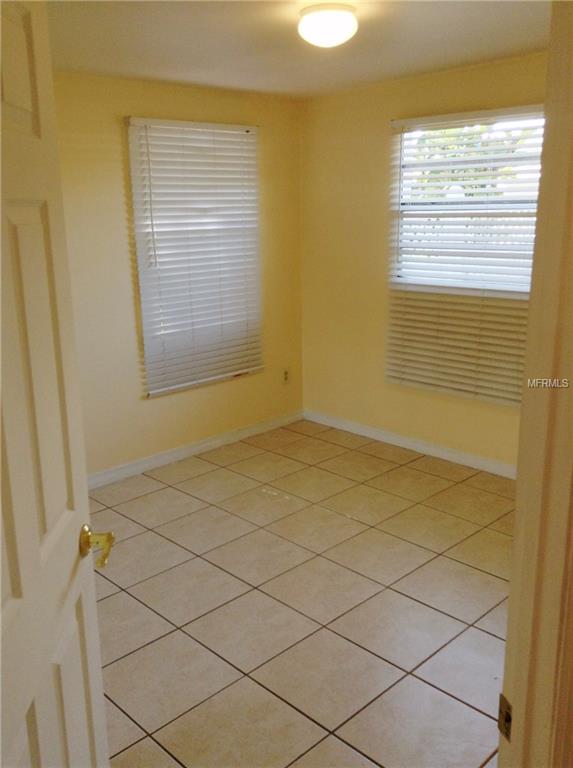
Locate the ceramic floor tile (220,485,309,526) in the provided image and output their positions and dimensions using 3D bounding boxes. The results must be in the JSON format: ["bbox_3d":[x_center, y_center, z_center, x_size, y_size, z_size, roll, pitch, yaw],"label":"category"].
[{"bbox_3d":[-0.127,0.675,4.027,0.403,0.010,0.403,-15,21,-42],"label":"ceramic floor tile"}]

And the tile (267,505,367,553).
[{"bbox_3d":[0.159,0.747,3.745,0.403,0.010,0.403,-15,21,-42],"label":"tile"}]

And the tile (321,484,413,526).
[{"bbox_3d":[0.449,0.667,4.019,0.403,0.010,0.403,-15,21,-42],"label":"tile"}]

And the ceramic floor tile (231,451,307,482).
[{"bbox_3d":[-0.118,0.532,4.649,0.407,0.010,0.407,-15,21,-42],"label":"ceramic floor tile"}]

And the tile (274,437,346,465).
[{"bbox_3d":[0.167,0.446,4.848,0.402,0.010,0.402,-15,21,-42],"label":"tile"}]

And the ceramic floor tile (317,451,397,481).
[{"bbox_3d":[0.452,0.517,4.566,0.402,0.010,0.402,-15,21,-42],"label":"ceramic floor tile"}]

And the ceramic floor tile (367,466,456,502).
[{"bbox_3d":[0.738,0.596,4.350,0.407,0.010,0.407,-15,21,-42],"label":"ceramic floor tile"}]

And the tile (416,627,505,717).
[{"bbox_3d":[0.741,1.055,2.663,0.407,0.010,0.407,-15,21,-42],"label":"tile"}]

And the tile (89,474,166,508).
[{"bbox_3d":[-0.943,0.635,4.332,0.407,0.010,0.290,-15,21,-42],"label":"tile"}]

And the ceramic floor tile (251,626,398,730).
[{"bbox_3d":[0.149,1.044,2.624,0.402,0.010,0.402,-15,21,-42],"label":"ceramic floor tile"}]

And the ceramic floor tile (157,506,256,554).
[{"bbox_3d":[-0.417,0.755,3.753,0.403,0.010,0.403,-15,21,-42],"label":"ceramic floor tile"}]

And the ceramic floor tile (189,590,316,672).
[{"bbox_3d":[-0.140,0.992,2.961,0.407,0.010,0.407,-15,21,-42],"label":"ceramic floor tile"}]

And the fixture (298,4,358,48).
[{"bbox_3d":[0.145,-1.255,2.573,0.207,0.113,0.207,-1,15,0],"label":"fixture"}]

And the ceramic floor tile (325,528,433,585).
[{"bbox_3d":[0.443,0.816,3.455,0.402,0.010,0.402,-15,21,-42],"label":"ceramic floor tile"}]

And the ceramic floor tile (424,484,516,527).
[{"bbox_3d":[1.023,0.659,4.004,0.402,0.010,0.402,-15,21,-42],"label":"ceramic floor tile"}]

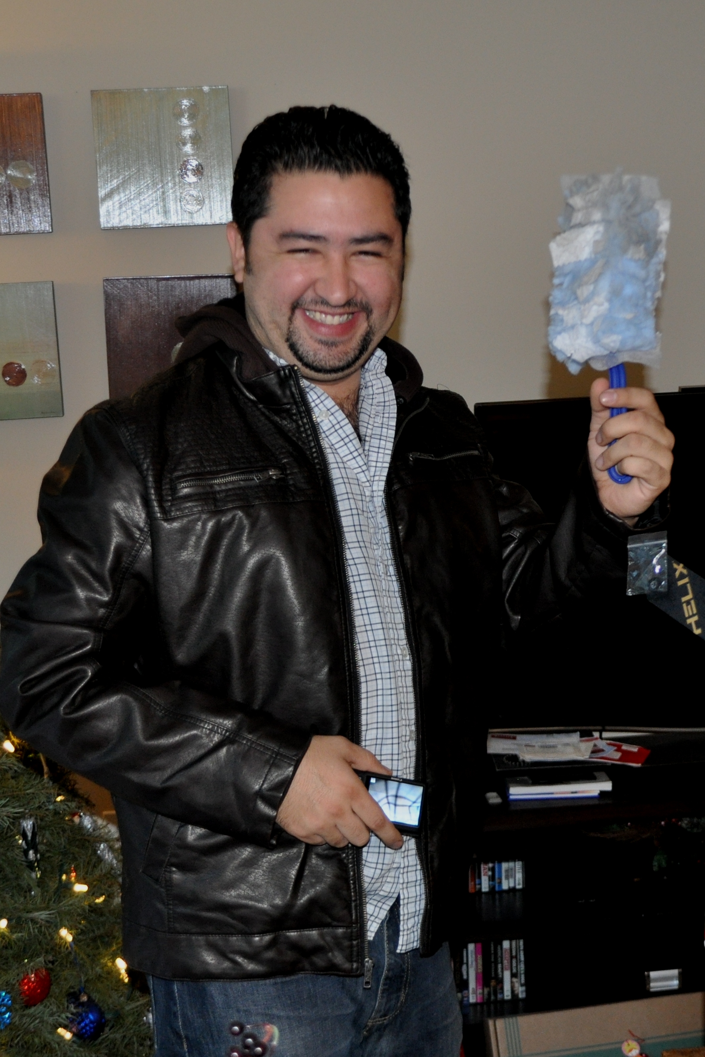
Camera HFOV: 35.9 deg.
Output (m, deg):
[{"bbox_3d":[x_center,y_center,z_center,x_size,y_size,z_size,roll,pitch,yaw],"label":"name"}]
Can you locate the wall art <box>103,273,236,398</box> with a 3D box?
[{"bbox_3d":[-0.403,-0.416,2.468,0.299,0.299,0.022,-2,6,-3],"label":"wall art"}]

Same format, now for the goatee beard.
[{"bbox_3d":[-0.022,-0.191,1.090,0.083,0.074,0.052,-1,5,-16],"label":"goatee beard"}]

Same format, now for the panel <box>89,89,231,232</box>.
[{"bbox_3d":[-0.418,-0.825,2.426,0.299,0.299,0.022,-3,6,-3],"label":"panel"}]

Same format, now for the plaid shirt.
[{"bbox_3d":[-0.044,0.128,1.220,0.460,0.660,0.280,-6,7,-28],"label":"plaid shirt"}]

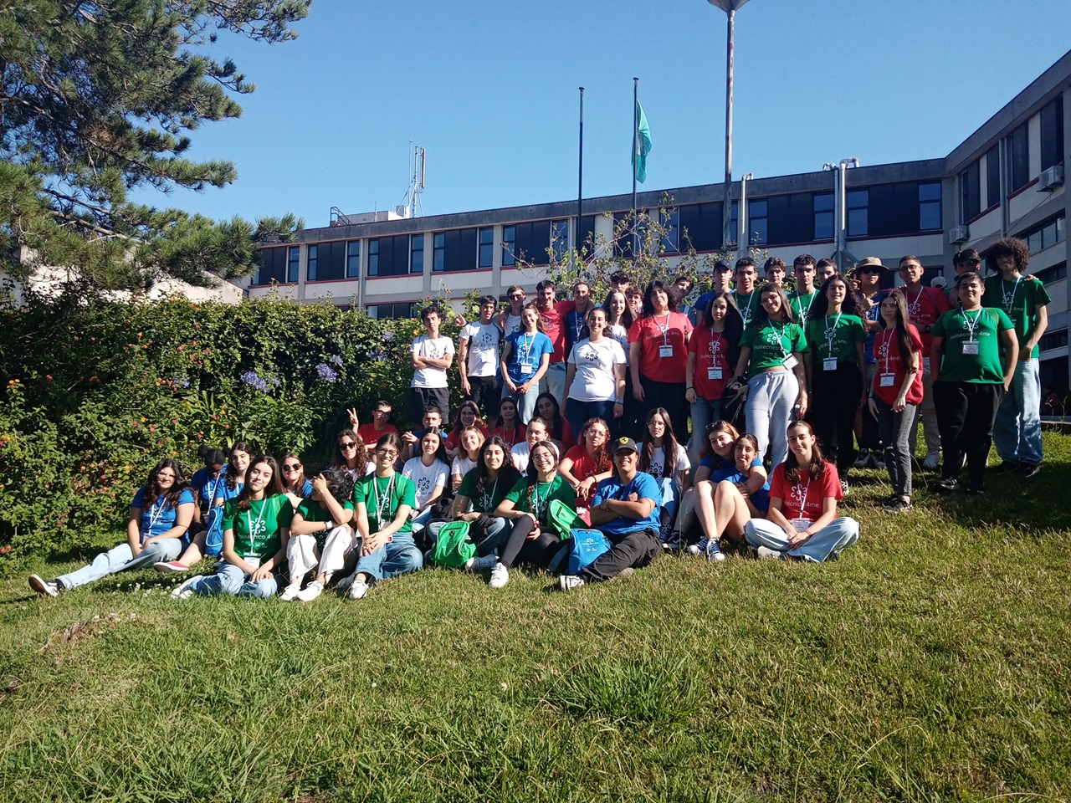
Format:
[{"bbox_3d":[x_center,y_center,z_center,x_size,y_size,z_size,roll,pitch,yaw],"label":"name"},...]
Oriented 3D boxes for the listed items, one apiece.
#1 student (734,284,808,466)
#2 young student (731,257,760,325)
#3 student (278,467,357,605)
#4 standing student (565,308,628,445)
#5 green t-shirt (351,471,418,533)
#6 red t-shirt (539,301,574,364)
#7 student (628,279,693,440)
[{"bbox_3d":[1.815,-0.105,6.200,0.540,1.650,0.380,0,-4,16],"label":"student"},{"bbox_3d":[1.839,-0.384,7.030,0.520,1.770,0.320,0,-4,14],"label":"young student"},{"bbox_3d":[-1.371,0.836,5.100,0.470,0.780,0.700,1,-4,-3],"label":"student"},{"bbox_3d":[0.509,0.004,6.850,0.530,1.630,0.340,1,-4,8],"label":"standing student"},{"bbox_3d":[-0.998,0.675,5.300,0.430,0.460,0.300,1,-4,-3],"label":"green t-shirt"},{"bbox_3d":[0.138,-0.688,8.050,0.500,0.640,0.260,1,-4,5],"label":"red t-shirt"},{"bbox_3d":[1.034,-0.194,6.650,0.540,1.640,0.360,1,-4,9],"label":"student"}]

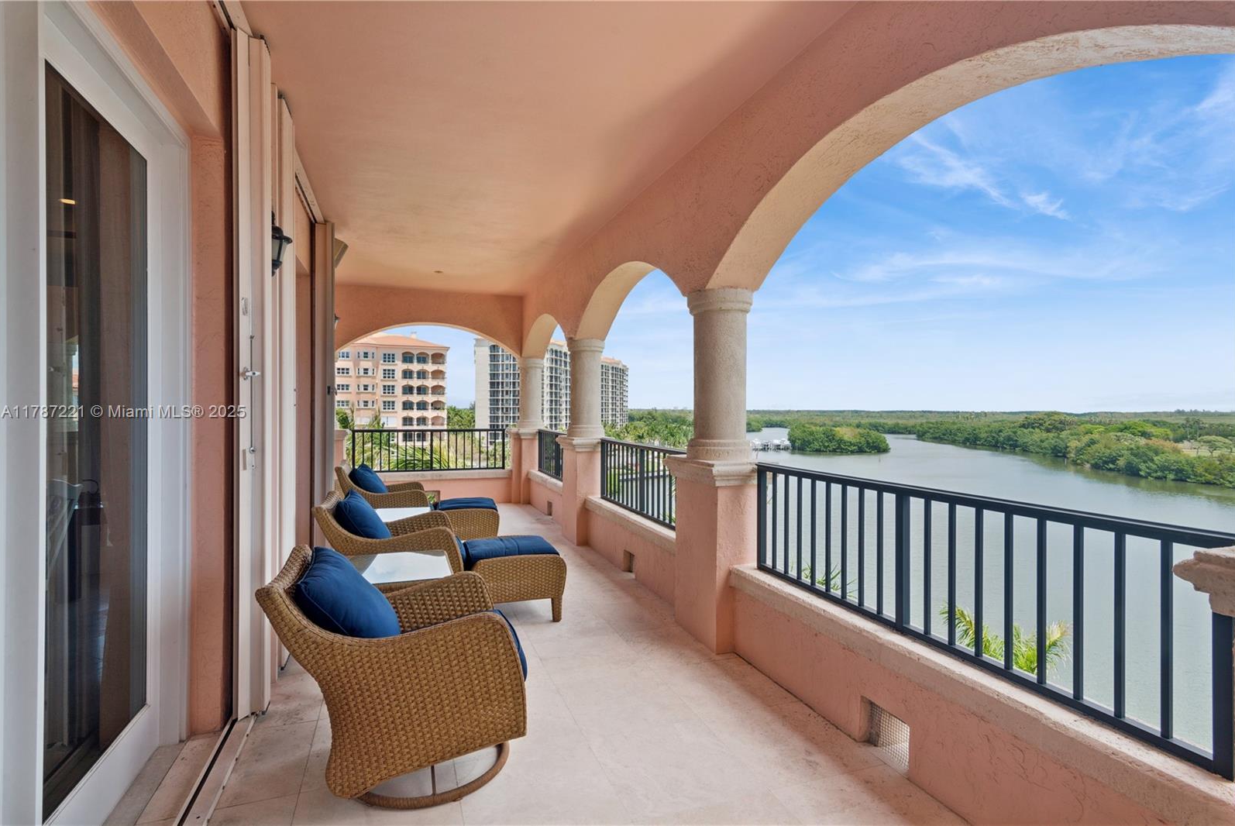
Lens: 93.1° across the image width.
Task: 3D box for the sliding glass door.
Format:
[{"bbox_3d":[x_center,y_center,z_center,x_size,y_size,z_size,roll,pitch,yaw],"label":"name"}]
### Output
[{"bbox_3d":[-1.731,0.130,1.962,0.068,2.452,0.891,0,0,-20],"label":"sliding glass door"}]

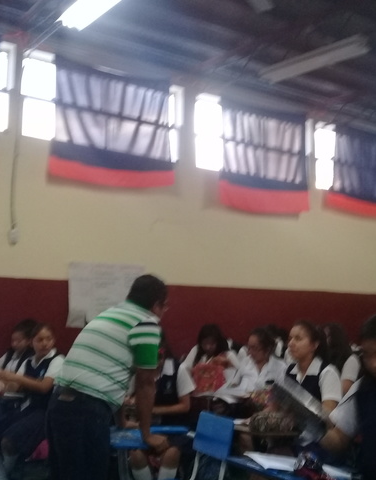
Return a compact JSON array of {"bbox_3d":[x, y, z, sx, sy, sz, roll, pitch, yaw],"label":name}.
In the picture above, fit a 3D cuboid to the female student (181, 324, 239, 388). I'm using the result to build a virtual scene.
[{"bbox_3d":[0.130,1.162,4.151,0.480,1.130,0.700,-3,-8,22],"label":"female student"}]

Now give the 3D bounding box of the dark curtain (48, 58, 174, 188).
[{"bbox_3d":[-0.744,-1.174,5.994,1.418,1.265,0.100,6,-9,-32],"label":"dark curtain"}]

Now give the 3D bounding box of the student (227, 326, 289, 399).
[{"bbox_3d":[0.407,1.141,3.978,0.480,1.130,0.700,-6,-10,42],"label":"student"}]

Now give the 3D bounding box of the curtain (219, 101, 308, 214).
[{"bbox_3d":[0.977,-0.988,7.088,1.412,1.344,0.100,6,-9,-32],"label":"curtain"}]

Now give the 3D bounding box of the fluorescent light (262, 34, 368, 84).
[{"bbox_3d":[1.190,-1.741,5.576,0.150,0.080,1.277,6,-4,-36],"label":"fluorescent light"}]

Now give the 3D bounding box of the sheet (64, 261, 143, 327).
[{"bbox_3d":[-0.817,0.558,5.804,0.852,0.638,0.020,6,-9,-32],"label":"sheet"}]

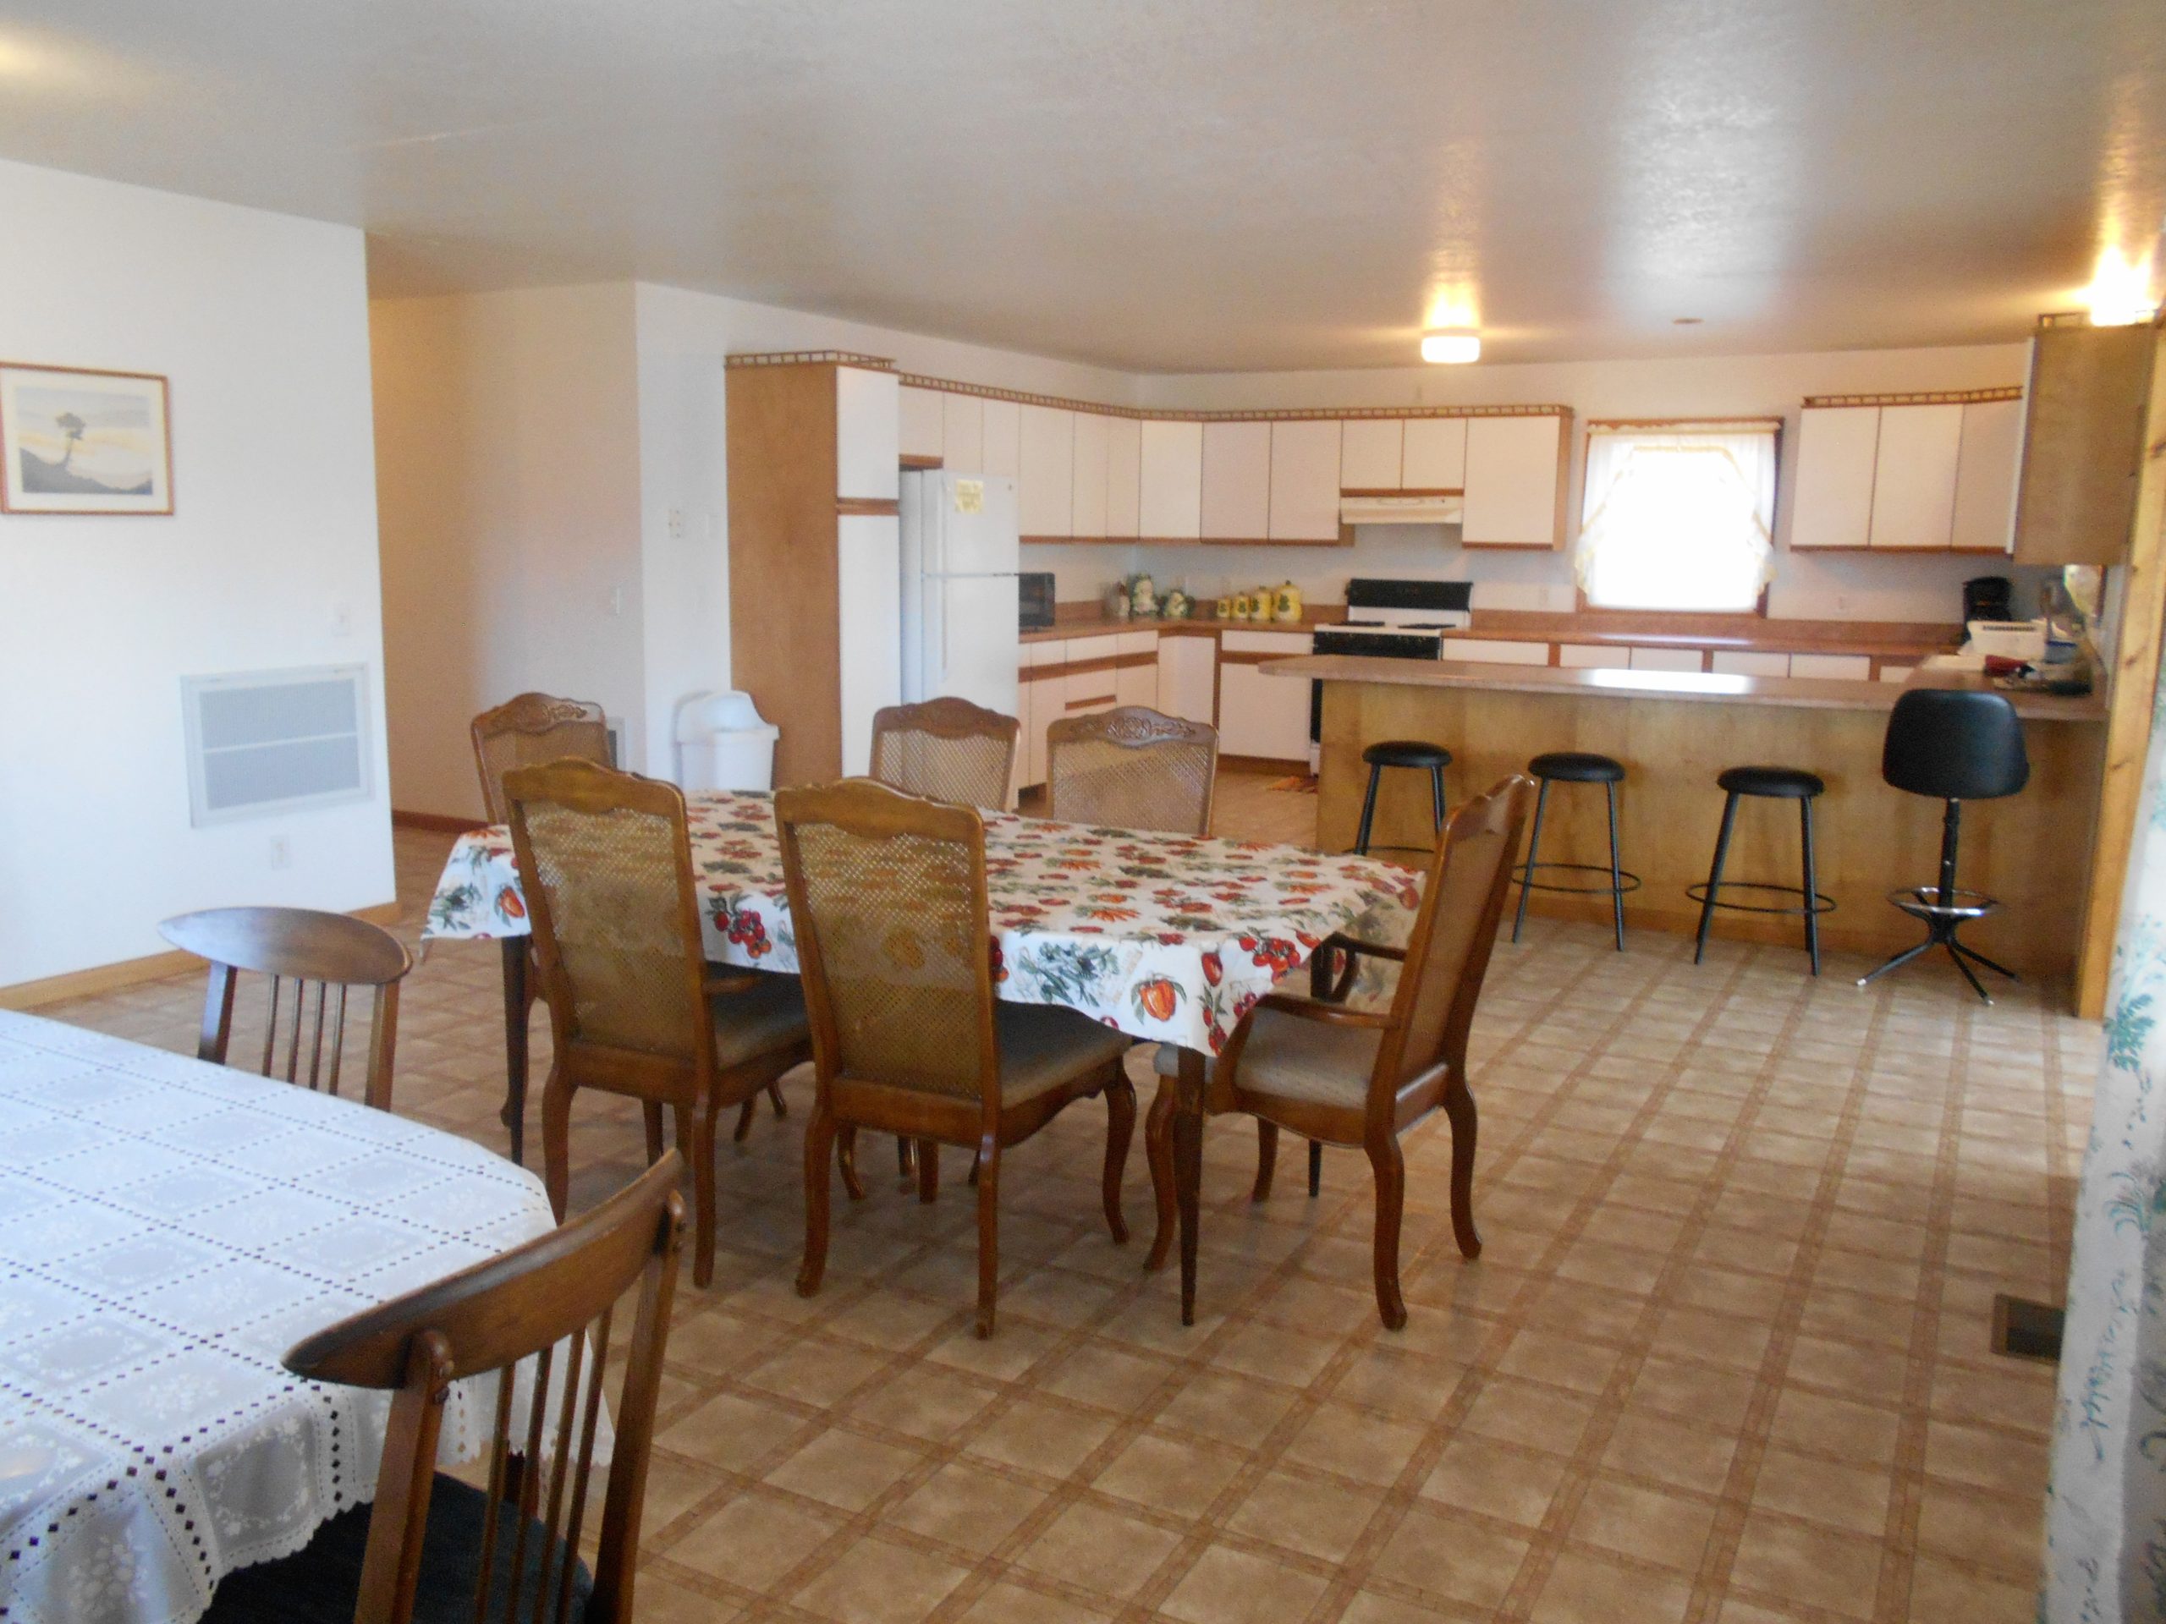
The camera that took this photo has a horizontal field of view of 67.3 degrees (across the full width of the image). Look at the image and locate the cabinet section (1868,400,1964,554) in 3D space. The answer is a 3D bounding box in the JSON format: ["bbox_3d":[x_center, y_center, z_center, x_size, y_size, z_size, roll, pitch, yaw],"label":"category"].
[{"bbox_3d":[4.319,-1.720,8.420,0.373,0.714,0.323,6,11,29],"label":"cabinet section"}]

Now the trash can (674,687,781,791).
[{"bbox_3d":[-1.560,-0.152,7.138,0.260,0.730,0.420,6,11,28],"label":"trash can"}]

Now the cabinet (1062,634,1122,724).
[{"bbox_3d":[-0.215,-0.633,9.344,0.612,0.766,0.606,6,11,29],"label":"cabinet"}]

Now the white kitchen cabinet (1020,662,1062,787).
[{"bbox_3d":[-0.489,-0.489,8.850,0.600,0.720,0.585,6,11,28],"label":"white kitchen cabinet"}]

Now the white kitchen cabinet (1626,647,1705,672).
[{"bbox_3d":[3.270,-0.538,9.034,0.394,0.766,0.614,6,11,29],"label":"white kitchen cabinet"}]

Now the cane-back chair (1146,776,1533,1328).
[{"bbox_3d":[0.469,0.404,3.110,0.620,0.970,0.550,6,11,33],"label":"cane-back chair"}]

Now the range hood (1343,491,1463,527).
[{"bbox_3d":[1.927,-1.792,9.694,0.761,0.162,0.434,6,11,29],"label":"range hood"}]

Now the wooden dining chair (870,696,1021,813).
[{"bbox_3d":[-0.482,0.245,3.990,0.495,1.025,0.626,6,11,29],"label":"wooden dining chair"}]

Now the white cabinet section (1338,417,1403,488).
[{"bbox_3d":[1.791,-2.134,9.781,0.378,0.410,0.323,6,11,29],"label":"white cabinet section"}]

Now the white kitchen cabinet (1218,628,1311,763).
[{"bbox_3d":[1.263,-0.747,10.134,0.620,0.766,0.614,6,11,29],"label":"white kitchen cabinet"}]

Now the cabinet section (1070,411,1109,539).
[{"bbox_3d":[-0.101,-1.956,9.569,0.320,0.730,0.409,6,11,29],"label":"cabinet section"}]

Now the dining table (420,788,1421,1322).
[{"bbox_3d":[-0.372,0.450,3.586,2.000,0.758,1.030,6,11,29],"label":"dining table"}]

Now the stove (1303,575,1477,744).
[{"bbox_3d":[1.858,-0.785,9.796,0.770,1.190,0.710,6,11,28],"label":"stove"}]

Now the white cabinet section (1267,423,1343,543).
[{"bbox_3d":[1.429,-2.017,10.026,0.454,0.730,0.320,6,11,29],"label":"white cabinet section"}]

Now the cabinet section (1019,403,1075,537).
[{"bbox_3d":[-0.339,-1.905,9.199,0.320,0.735,0.627,6,11,28],"label":"cabinet section"}]

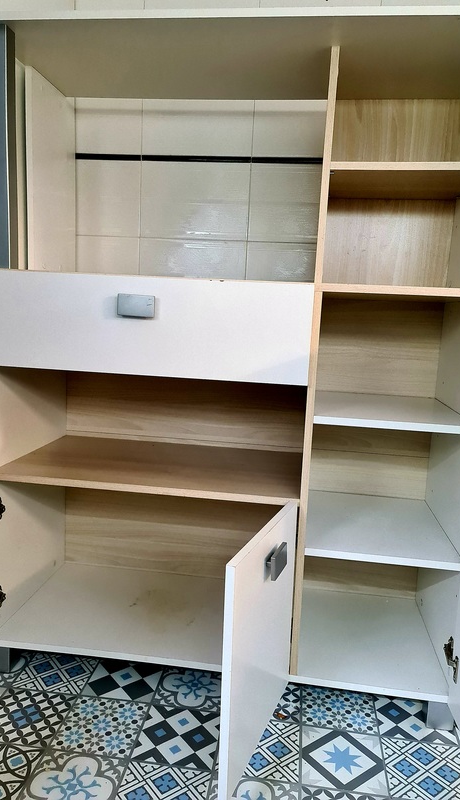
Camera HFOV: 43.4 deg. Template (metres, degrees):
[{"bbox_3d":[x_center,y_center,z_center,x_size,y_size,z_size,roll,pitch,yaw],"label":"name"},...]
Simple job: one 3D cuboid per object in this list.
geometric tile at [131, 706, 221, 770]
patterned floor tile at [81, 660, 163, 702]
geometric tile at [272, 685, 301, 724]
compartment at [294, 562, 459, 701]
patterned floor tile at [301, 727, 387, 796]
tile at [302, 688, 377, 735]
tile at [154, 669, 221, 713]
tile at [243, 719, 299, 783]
[{"bbox_3d":[-0.125,0.846,1.447,0.199,0.010,0.199,4,8,7],"label":"geometric tile"},{"bbox_3d":[-0.298,0.806,1.667,0.199,0.010,0.199,4,8,7],"label":"patterned floor tile"},{"bbox_3d":[0.099,0.831,1.619,0.199,0.010,0.199,4,8,7],"label":"geometric tile"},{"bbox_3d":[0.412,0.553,1.730,0.398,0.356,0.500,4,8,8],"label":"compartment"},{"bbox_3d":[0.272,0.871,1.399,0.199,0.010,0.199,4,8,7],"label":"patterned floor tile"},{"bbox_3d":[0.297,0.843,1.595,0.199,0.010,0.199,4,8,7],"label":"tile"},{"bbox_3d":[-0.099,0.818,1.643,0.199,0.010,0.199,4,8,7],"label":"tile"},{"bbox_3d":[0.073,0.859,1.423,0.199,0.010,0.199,4,8,7],"label":"tile"}]

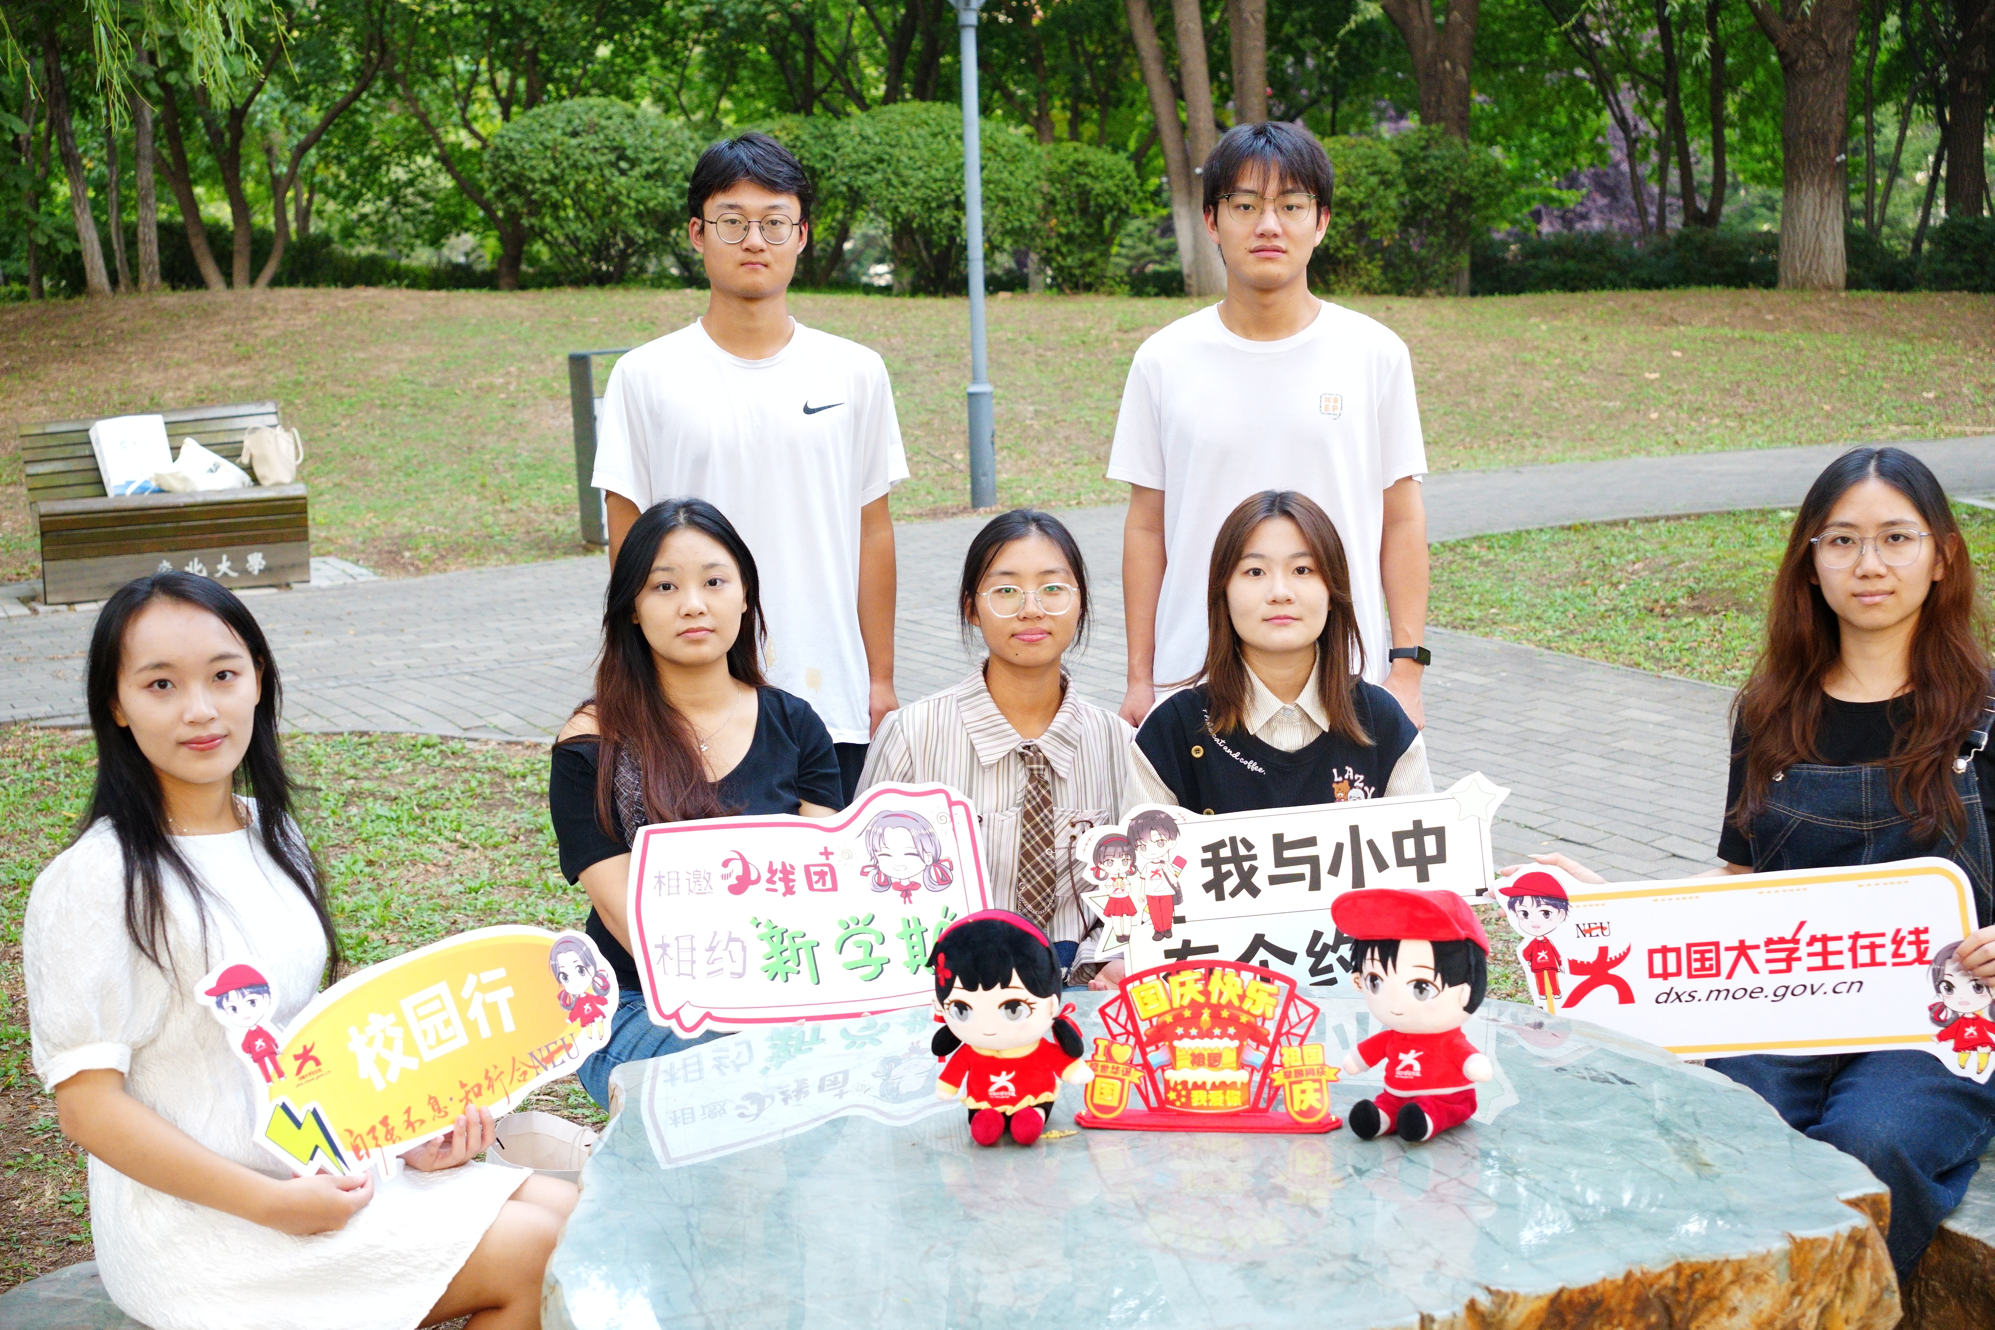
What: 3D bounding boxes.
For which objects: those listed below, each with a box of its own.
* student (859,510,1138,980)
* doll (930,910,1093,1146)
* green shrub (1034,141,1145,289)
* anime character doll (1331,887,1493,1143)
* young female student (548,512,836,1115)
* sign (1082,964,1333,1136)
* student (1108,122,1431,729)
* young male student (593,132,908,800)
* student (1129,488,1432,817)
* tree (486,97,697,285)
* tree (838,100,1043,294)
[{"bbox_3d":[0.040,0.422,3.550,0.460,1.250,0.680,-2,10,-1],"label":"student"},{"bbox_3d":[0.017,0.378,2.743,0.165,0.240,0.140,0,10,9],"label":"doll"},{"bbox_3d":[0.826,-4.147,23.500,1.150,1.400,1.200,-2,10,0],"label":"green shrub"},{"bbox_3d":[0.445,0.364,2.712,0.160,0.250,0.165,4,11,29],"label":"anime character doll"},{"bbox_3d":[-0.374,0.454,3.366,0.460,1.280,0.700,-3,10,-5],"label":"young female student"},{"bbox_3d":[0.223,0.404,2.726,0.280,0.180,0.050,-1,10,5],"label":"sign"},{"bbox_3d":[0.447,0.032,4.128,0.510,1.790,0.300,-1,10,5],"label":"student"},{"bbox_3d":[-0.372,0.032,4.259,0.510,1.800,0.300,-3,10,-3],"label":"young male student"},{"bbox_3d":[0.401,0.417,3.453,0.470,1.270,0.680,-1,10,3],"label":"student"},{"bbox_3d":[-3.743,-4.370,23.500,1.850,1.700,1.800,-2,10,0],"label":"tree"},{"bbox_3d":[-0.546,-4.312,23.500,1.850,1.750,1.800,-2,10,0],"label":"tree"}]

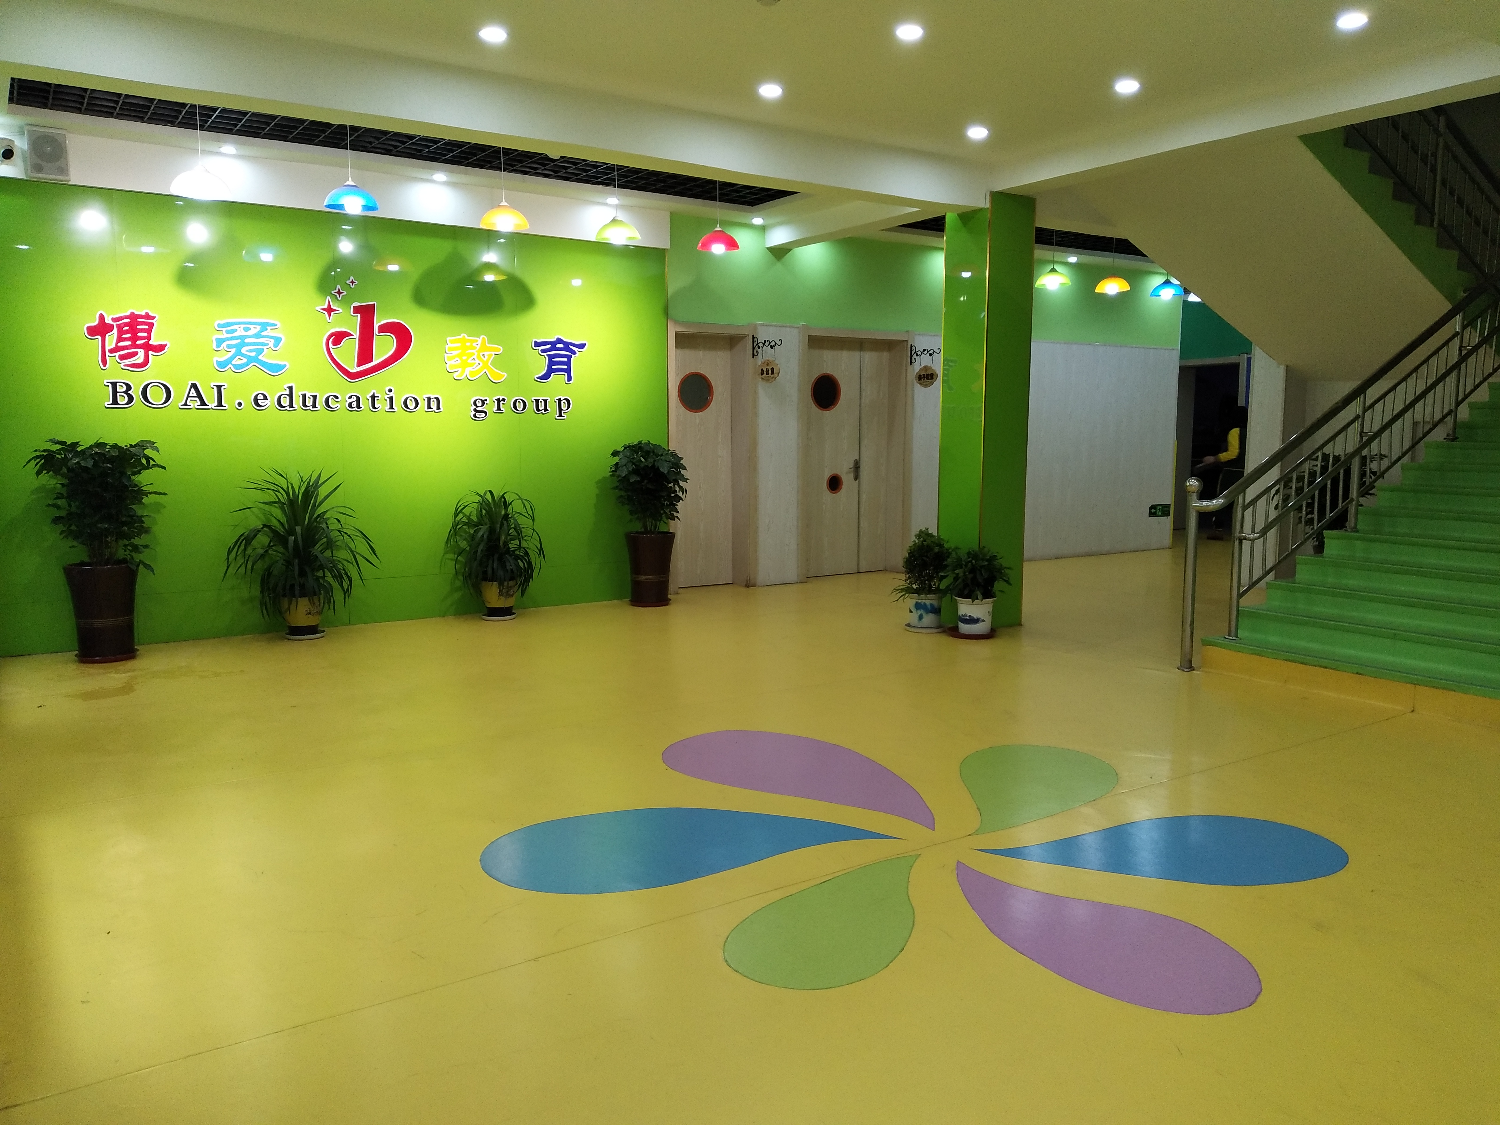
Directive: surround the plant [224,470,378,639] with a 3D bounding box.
[{"bbox_3d":[-2.883,-0.043,7.223,0.960,1.080,0.780,-5,9,-34],"label":"plant"}]

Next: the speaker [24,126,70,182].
[{"bbox_3d":[-4.016,-2.335,6.450,0.200,0.283,0.160,-5,9,-34],"label":"speaker"}]

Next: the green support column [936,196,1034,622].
[{"bbox_3d":[1.656,-1.030,7.973,0.448,2.968,0.434,-4,8,-34],"label":"green support column"}]

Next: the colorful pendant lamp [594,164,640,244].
[{"bbox_3d":[-0.858,-2.330,7.309,0.293,0.475,0.293,0,7,0],"label":"colorful pendant lamp"}]

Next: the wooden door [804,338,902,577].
[{"bbox_3d":[0.891,-0.985,10.697,1.162,2.226,0.098,-4,8,-34],"label":"wooden door"}]

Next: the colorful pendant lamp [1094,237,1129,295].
[{"bbox_3d":[3.359,-2.754,10.434,0.308,0.545,0.308,-4,8,-34],"label":"colorful pendant lamp"}]

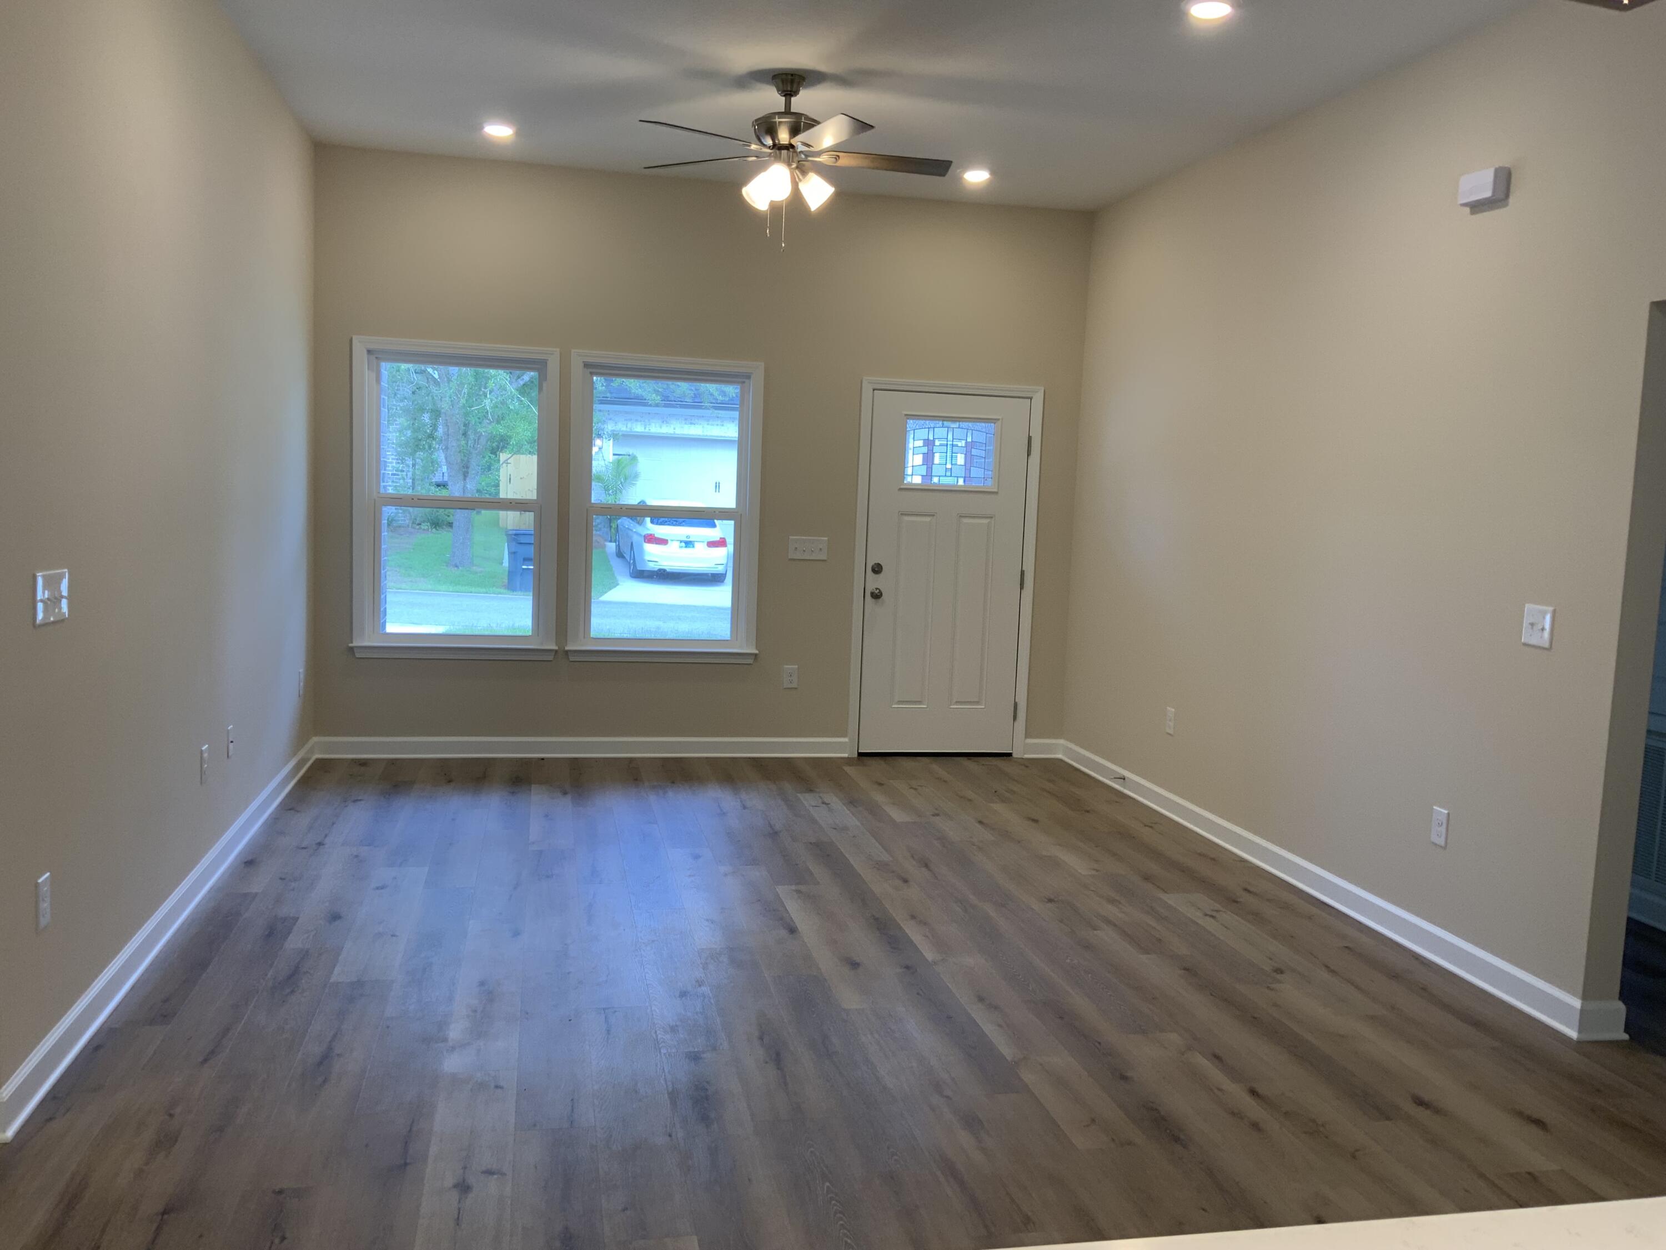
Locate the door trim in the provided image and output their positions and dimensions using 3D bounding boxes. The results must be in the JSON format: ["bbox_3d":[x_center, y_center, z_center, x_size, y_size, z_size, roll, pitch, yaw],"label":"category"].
[{"bbox_3d":[0.635,-0.291,7.797,1.036,2.095,0.030,1,6,-12],"label":"door trim"}]

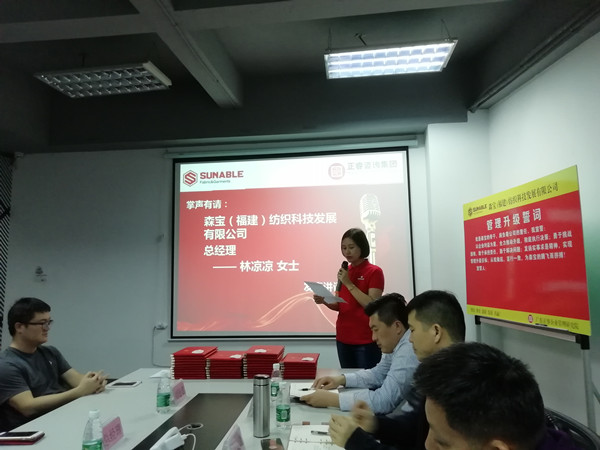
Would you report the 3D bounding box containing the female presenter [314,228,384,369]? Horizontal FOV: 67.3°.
[{"bbox_3d":[0.373,0.841,3.135,0.460,1.640,0.460,3,-7,-40],"label":"female presenter"}]

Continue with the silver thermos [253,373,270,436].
[{"bbox_3d":[-0.146,0.688,1.716,0.064,0.219,0.064,-2,-5,6],"label":"silver thermos"}]

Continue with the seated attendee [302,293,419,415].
[{"bbox_3d":[0.387,0.934,2.024,0.750,1.245,0.520,-3,-5,11],"label":"seated attendee"}]

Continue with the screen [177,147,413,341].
[{"bbox_3d":[-0.113,0.198,4.745,2.545,1.922,0.040,-2,-5,6],"label":"screen"}]

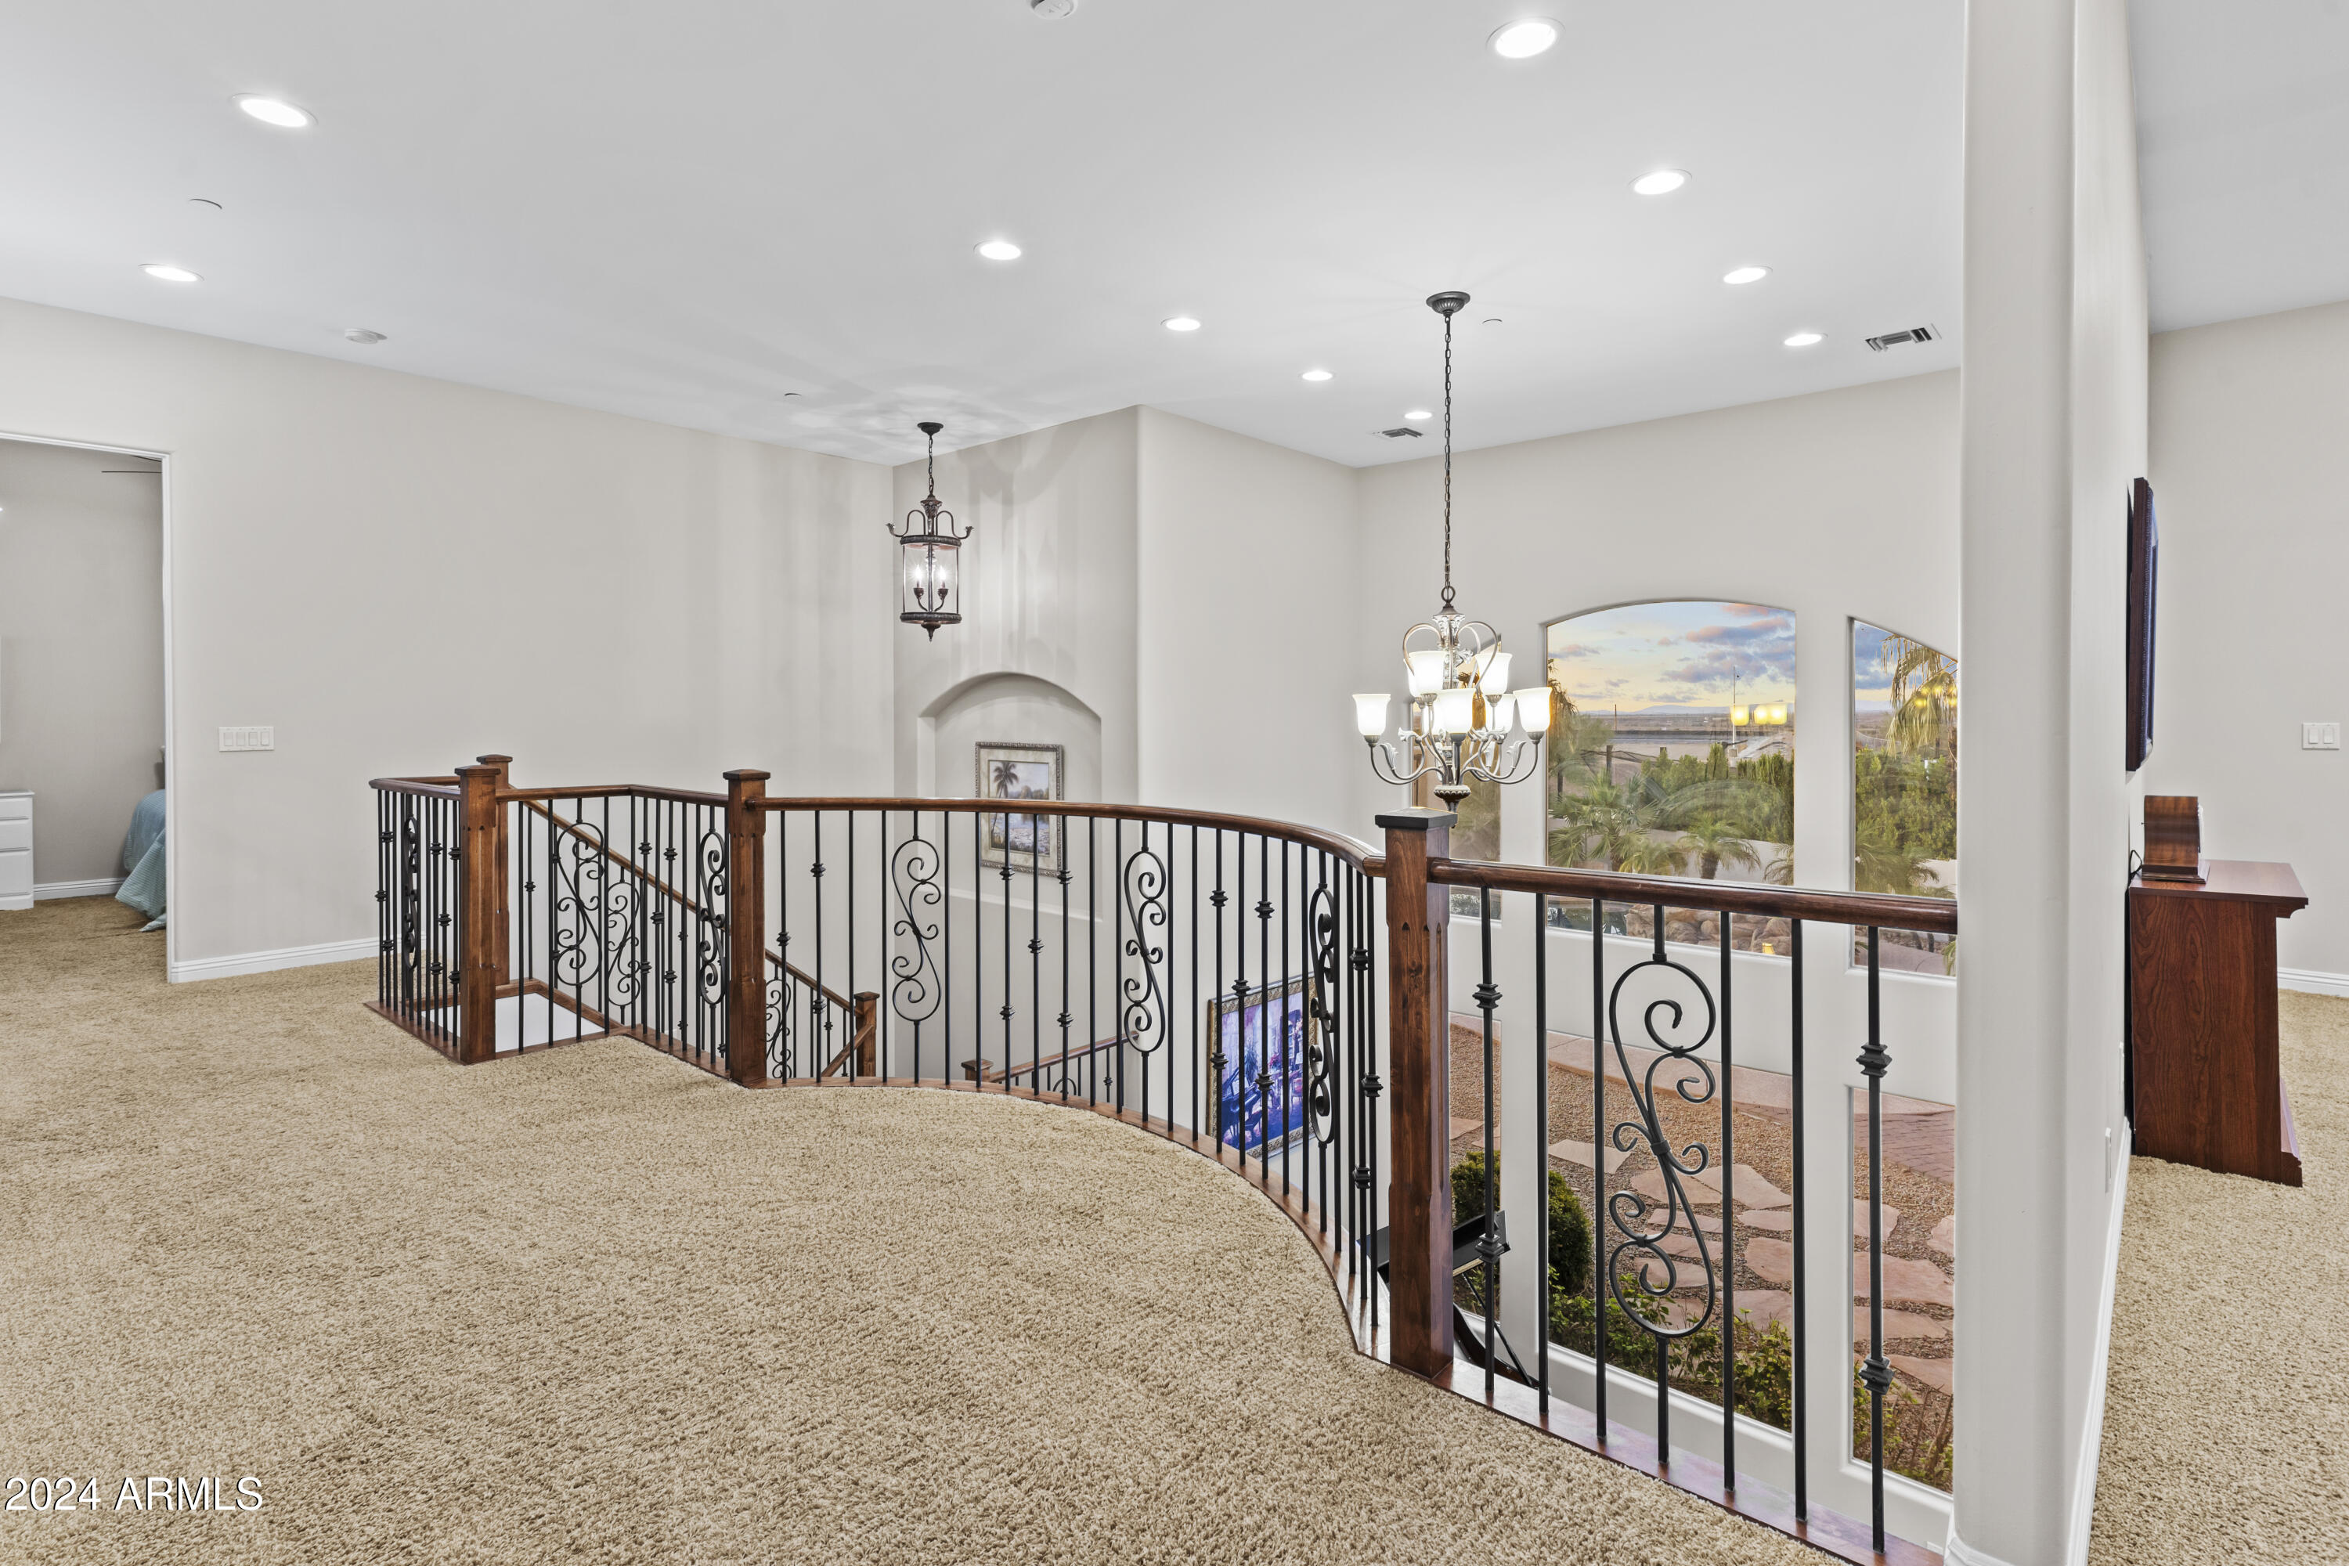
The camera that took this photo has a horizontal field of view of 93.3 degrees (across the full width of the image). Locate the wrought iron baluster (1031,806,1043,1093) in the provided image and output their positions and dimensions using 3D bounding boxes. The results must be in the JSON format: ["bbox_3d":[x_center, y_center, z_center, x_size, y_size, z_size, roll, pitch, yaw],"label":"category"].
[{"bbox_3d":[-0.433,0.539,3.500,0.043,0.895,0.043,1,2,25],"label":"wrought iron baluster"}]

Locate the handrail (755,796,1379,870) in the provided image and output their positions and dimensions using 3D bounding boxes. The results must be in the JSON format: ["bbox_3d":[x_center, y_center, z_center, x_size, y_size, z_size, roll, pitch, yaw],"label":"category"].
[{"bbox_3d":[-0.275,0.105,3.126,2.380,0.065,0.640,2,2,41],"label":"handrail"}]

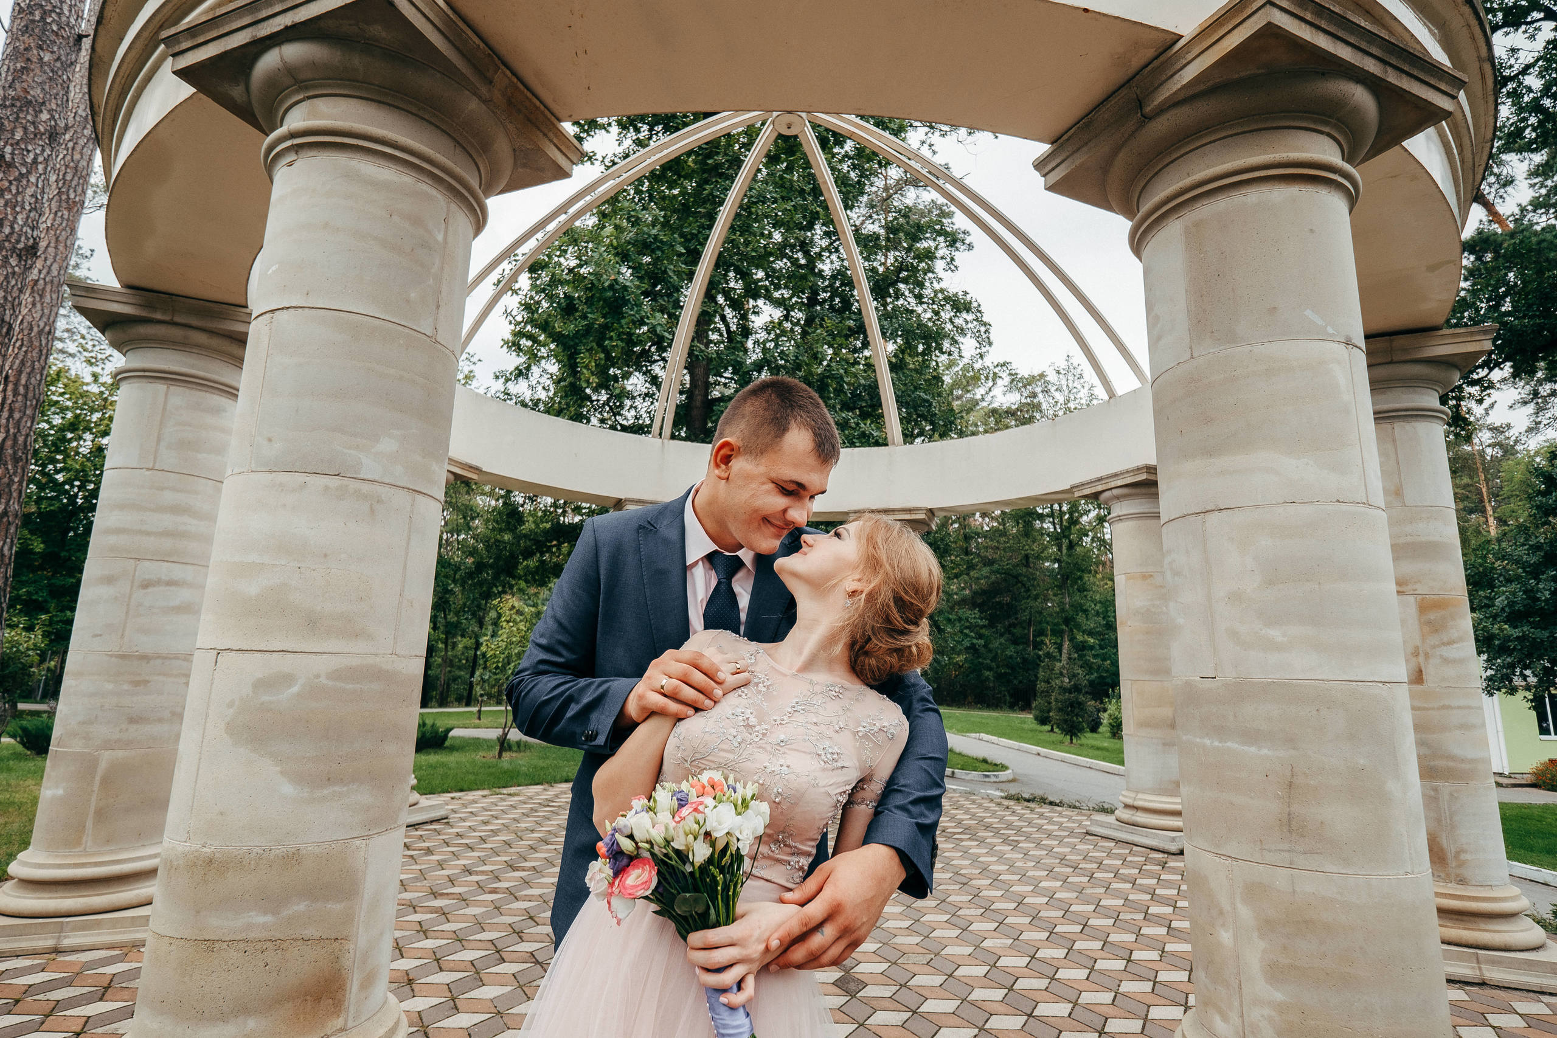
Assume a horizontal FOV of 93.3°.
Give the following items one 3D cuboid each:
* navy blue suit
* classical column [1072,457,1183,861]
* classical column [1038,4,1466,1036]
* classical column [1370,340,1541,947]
[{"bbox_3d":[-0.085,0.733,1.000,0.610,1.520,0.440,3,-11,-7],"label":"navy blue suit"},{"bbox_3d":[3.379,1.207,6.604,0.909,3.165,0.909,6,-12,-23],"label":"classical column"},{"bbox_3d":[1.488,0.227,2.204,0.909,3.165,0.909,6,-12,-23],"label":"classical column"},{"bbox_3d":[3.433,0.664,4.037,0.909,3.165,0.909,-3,-12,21],"label":"classical column"}]

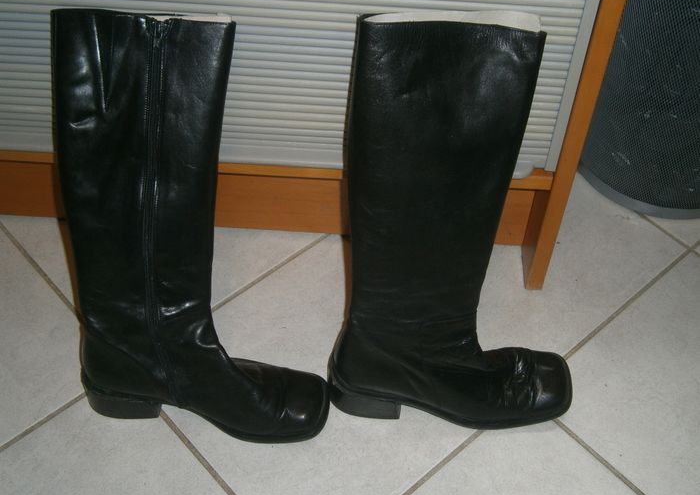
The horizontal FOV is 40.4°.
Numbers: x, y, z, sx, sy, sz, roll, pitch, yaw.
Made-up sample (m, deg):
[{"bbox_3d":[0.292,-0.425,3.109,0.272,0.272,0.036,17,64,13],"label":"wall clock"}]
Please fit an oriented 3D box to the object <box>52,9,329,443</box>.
[{"bbox_3d":[-0.152,-0.010,0.980,0.280,0.452,0.116,6,36,4],"label":"object"}]

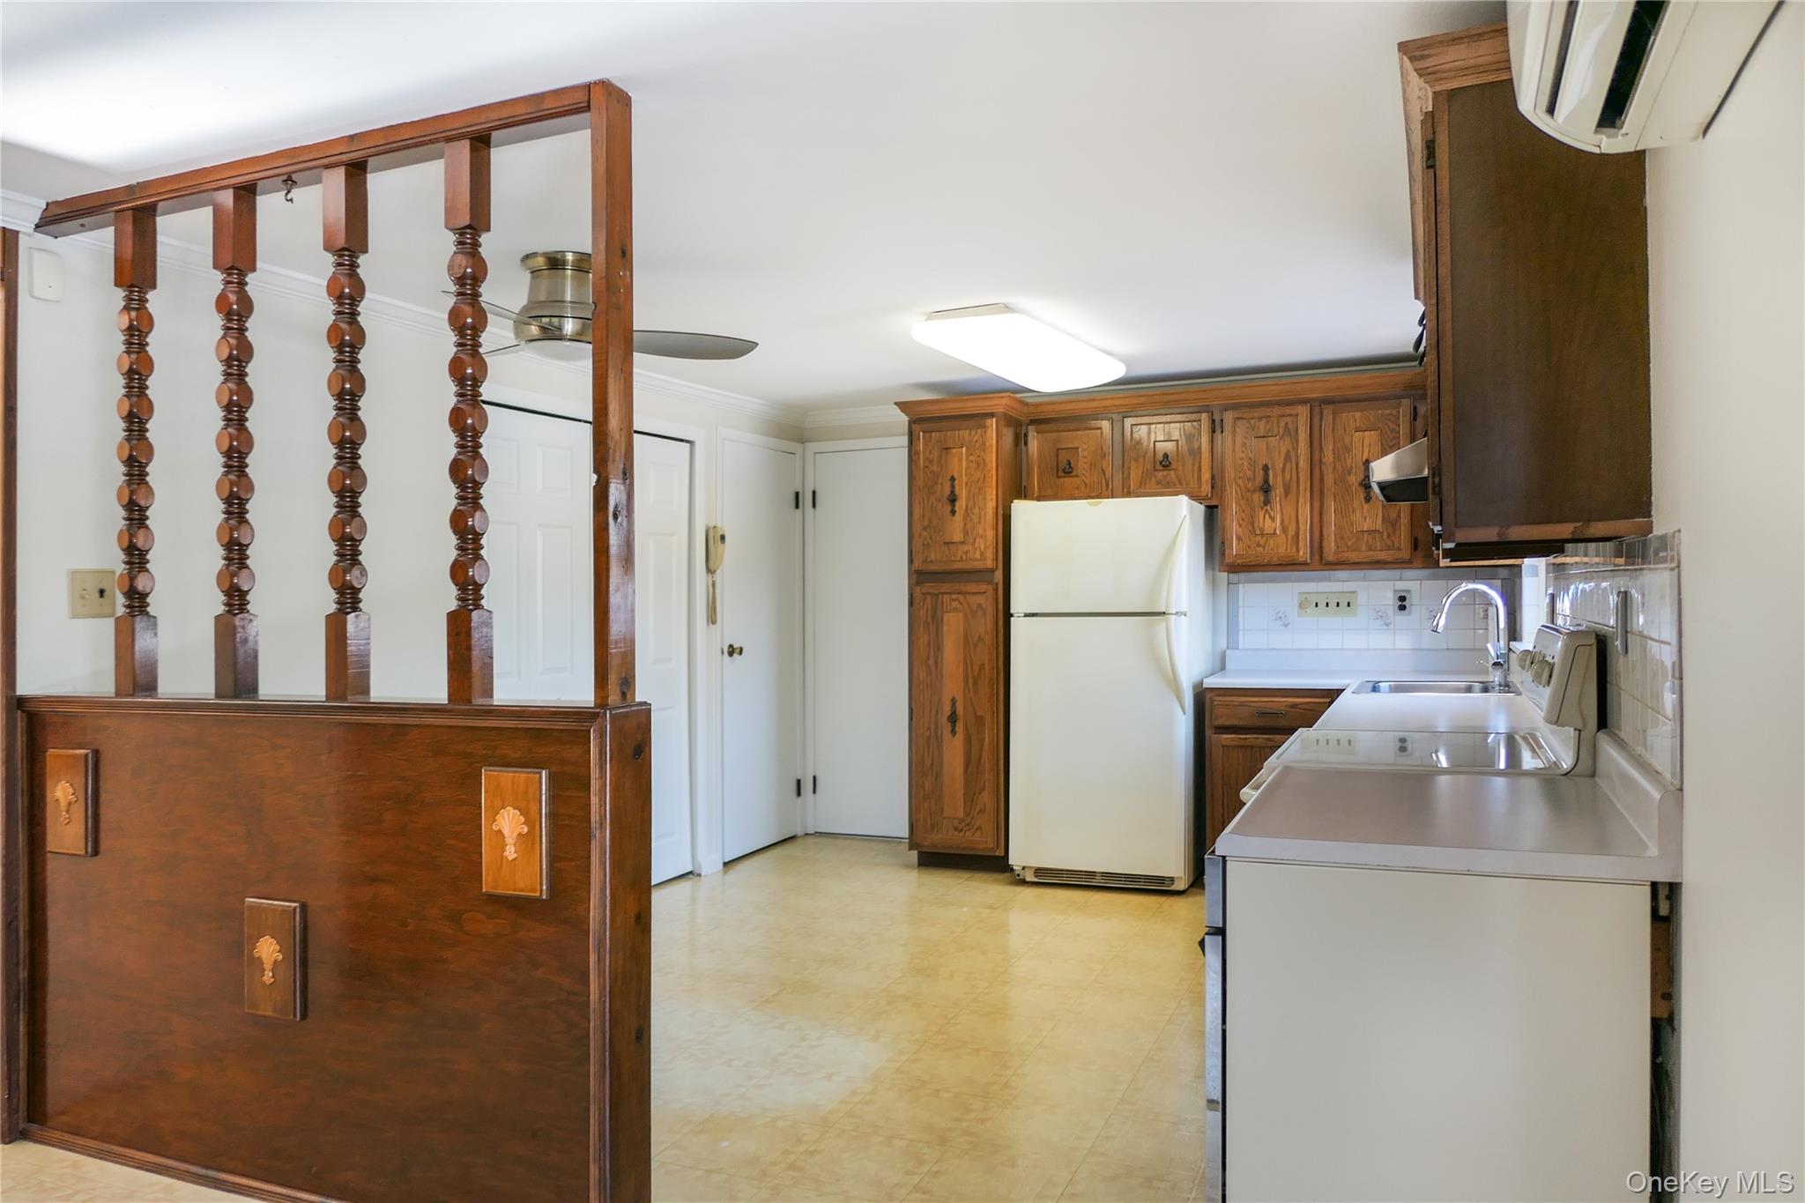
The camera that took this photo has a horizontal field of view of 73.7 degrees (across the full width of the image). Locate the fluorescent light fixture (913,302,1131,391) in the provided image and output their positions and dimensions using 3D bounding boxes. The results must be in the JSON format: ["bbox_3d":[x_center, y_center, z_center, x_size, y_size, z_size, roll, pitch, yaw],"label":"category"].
[{"bbox_3d":[0.526,-0.987,4.782,0.440,0.115,1.290,-1,0,24],"label":"fluorescent light fixture"}]

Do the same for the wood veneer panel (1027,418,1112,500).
[{"bbox_3d":[0.779,-0.646,5.582,0.399,0.368,0.022,-1,0,24],"label":"wood veneer panel"}]

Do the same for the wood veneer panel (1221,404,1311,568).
[{"bbox_3d":[1.589,-0.501,5.237,0.358,0.683,0.025,0,0,24],"label":"wood veneer panel"}]

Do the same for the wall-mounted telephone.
[{"bbox_3d":[-0.858,-0.116,5.632,0.065,0.457,0.085,-1,-1,24],"label":"wall-mounted telephone"}]

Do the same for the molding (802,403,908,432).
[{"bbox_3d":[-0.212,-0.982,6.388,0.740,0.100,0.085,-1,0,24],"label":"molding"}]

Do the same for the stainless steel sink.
[{"bbox_3d":[1.974,0.399,4.443,0.540,0.170,0.630,-1,0,24],"label":"stainless steel sink"}]

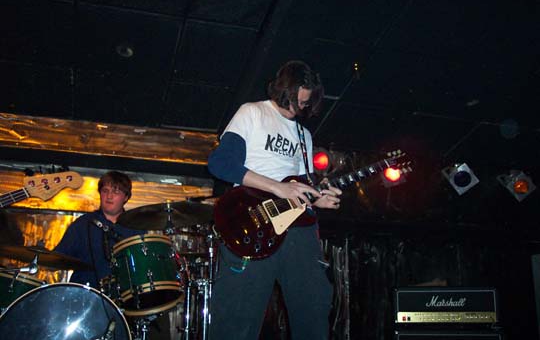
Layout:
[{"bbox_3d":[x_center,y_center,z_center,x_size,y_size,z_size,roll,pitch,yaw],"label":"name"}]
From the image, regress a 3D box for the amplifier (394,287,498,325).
[{"bbox_3d":[1.318,1.046,4.322,0.745,0.290,0.215,-1,-18,6],"label":"amplifier"}]

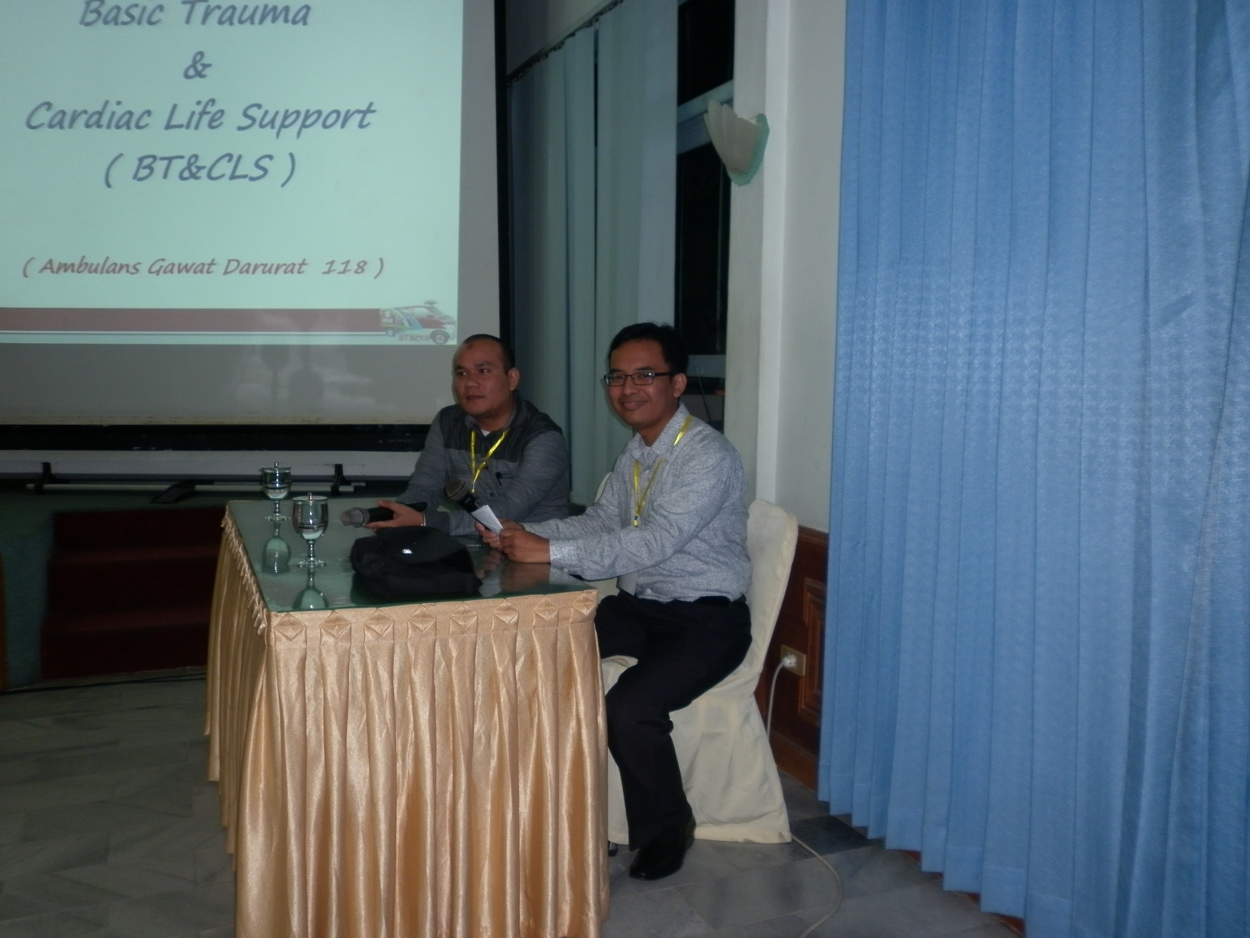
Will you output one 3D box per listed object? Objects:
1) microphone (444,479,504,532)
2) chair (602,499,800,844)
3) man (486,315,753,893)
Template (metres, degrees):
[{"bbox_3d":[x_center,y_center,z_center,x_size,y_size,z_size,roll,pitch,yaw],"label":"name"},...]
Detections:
[{"bbox_3d":[-0.352,0.119,2.490,0.235,0.053,0.053,44,0,-17],"label":"microphone"},{"bbox_3d":[0.155,0.515,2.738,0.530,0.860,0.460,0,6,-10],"label":"chair"},{"bbox_3d":[0.000,0.300,2.565,0.720,1.320,0.510,-3,7,-30],"label":"man"}]

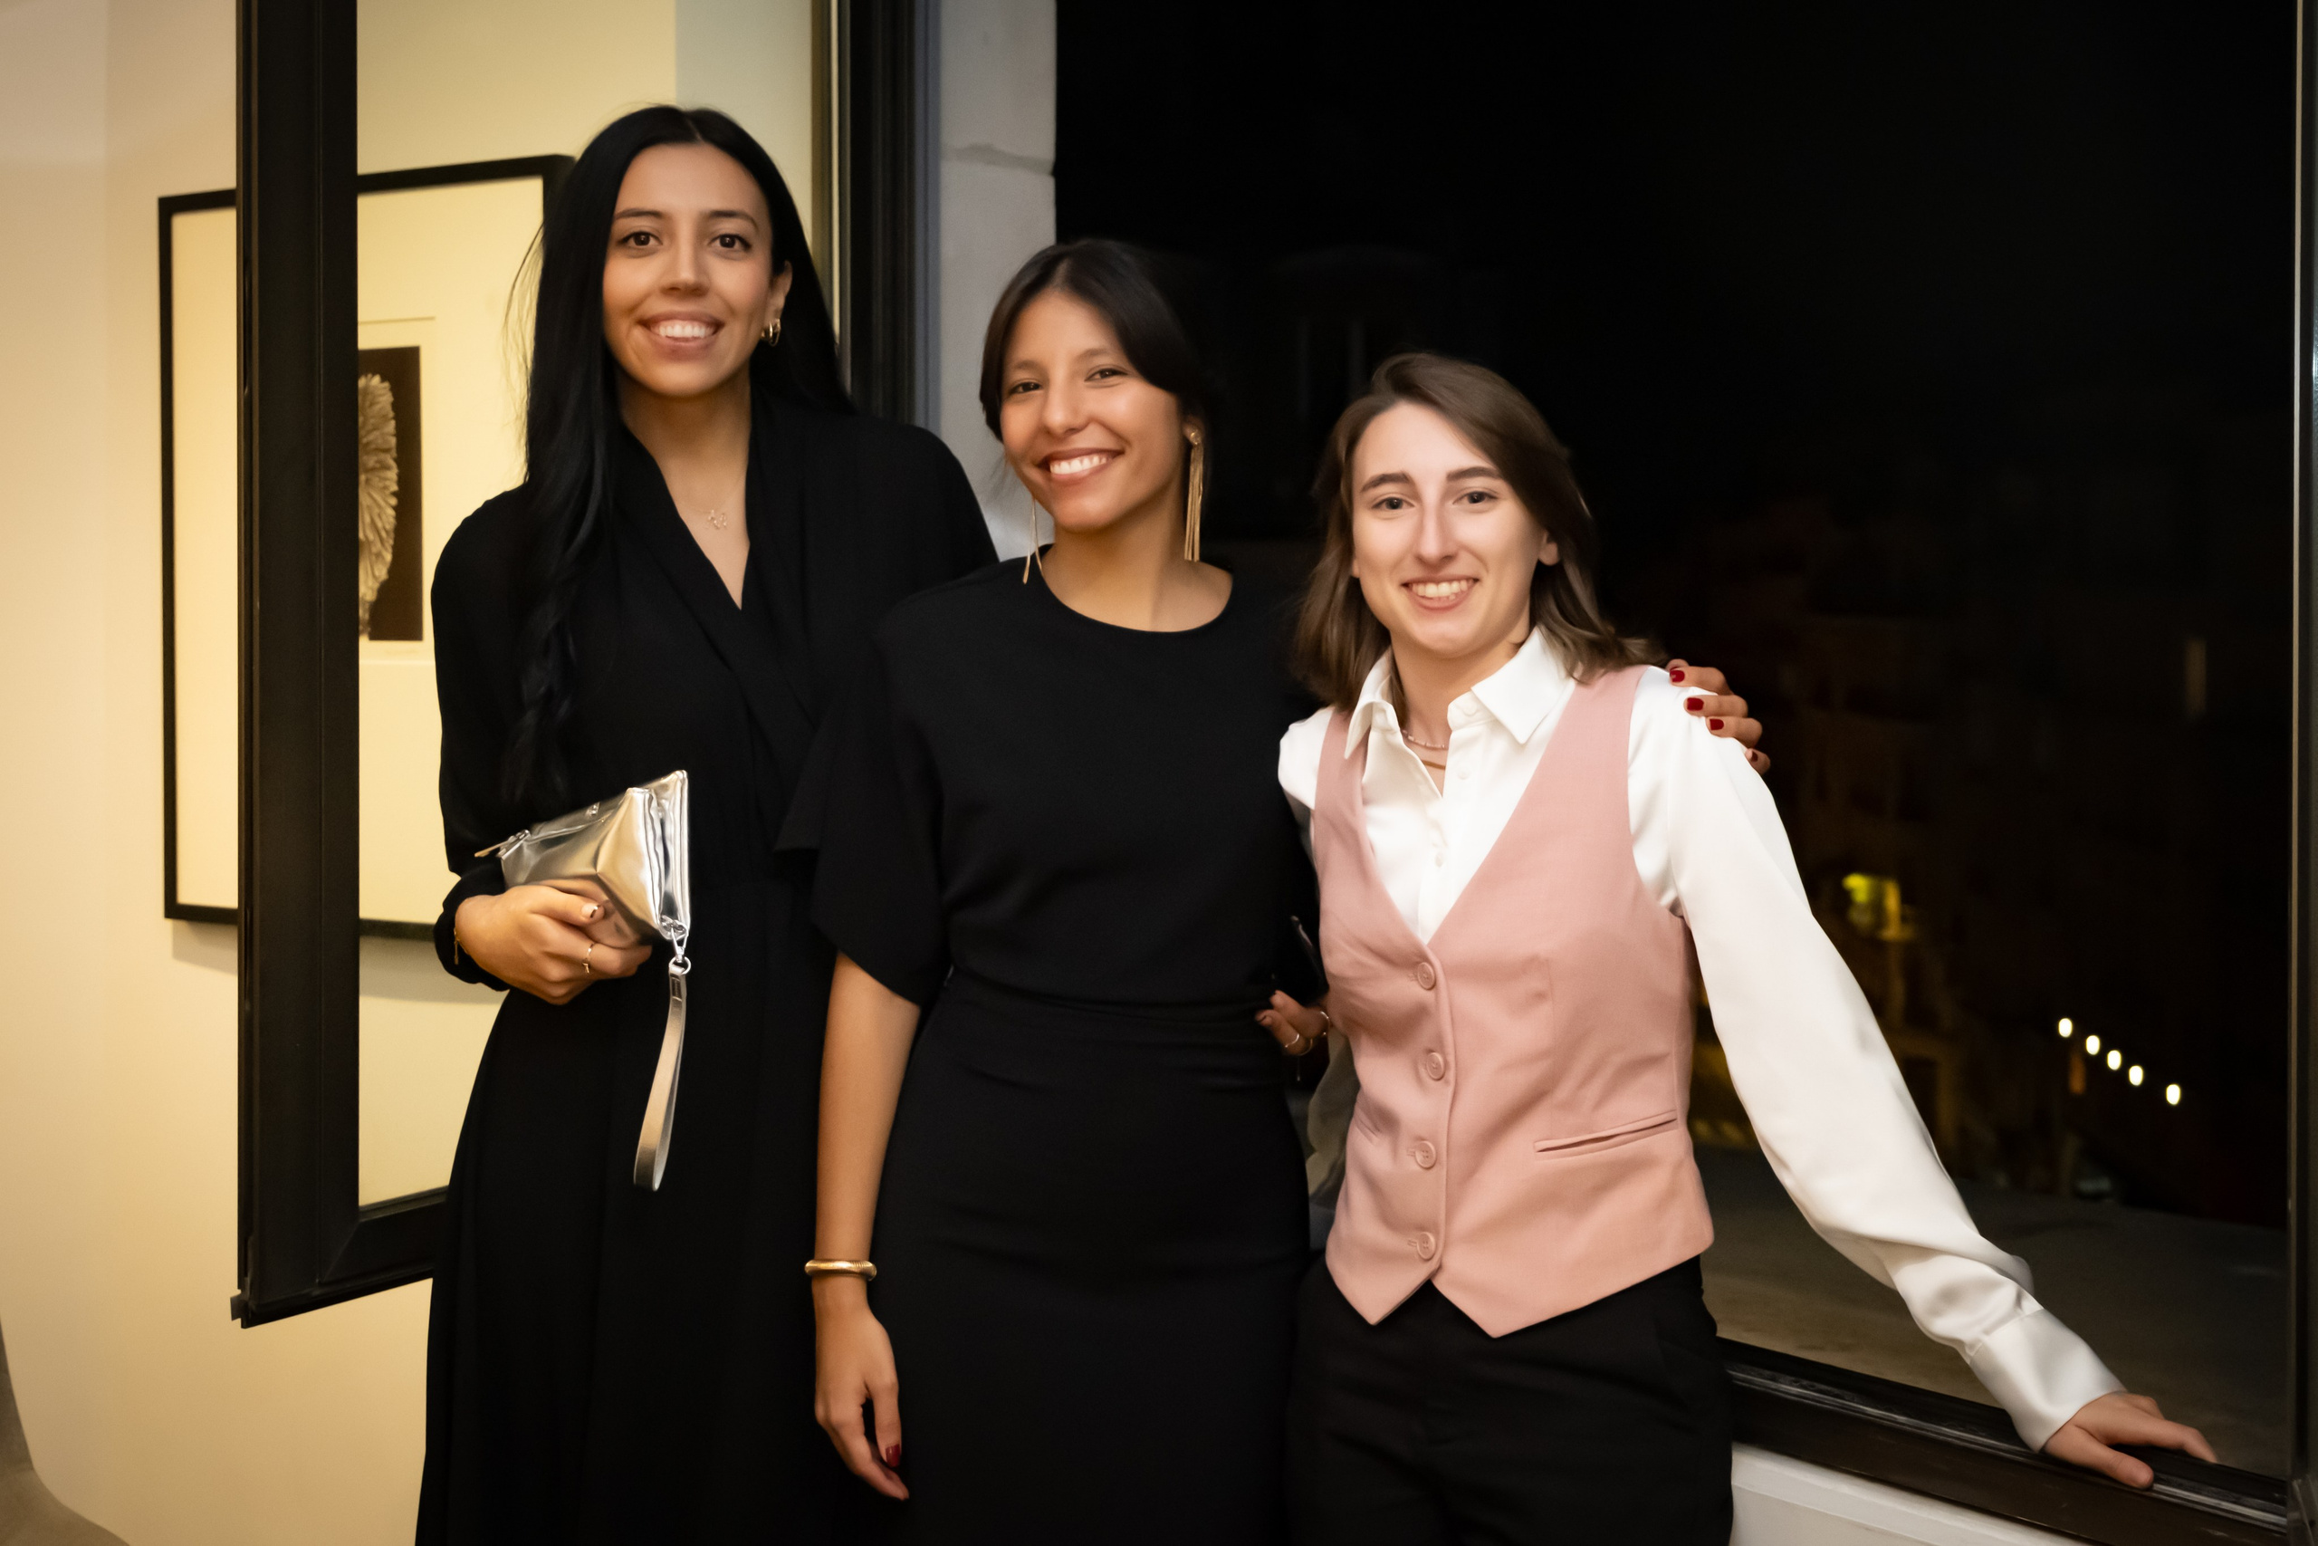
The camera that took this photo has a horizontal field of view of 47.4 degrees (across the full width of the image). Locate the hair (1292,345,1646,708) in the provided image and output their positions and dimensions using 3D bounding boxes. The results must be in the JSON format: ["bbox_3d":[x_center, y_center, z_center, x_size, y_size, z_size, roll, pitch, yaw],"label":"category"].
[{"bbox_3d":[0.247,-0.182,2.040,0.260,0.270,0.230,0,1,14],"label":"hair"}]

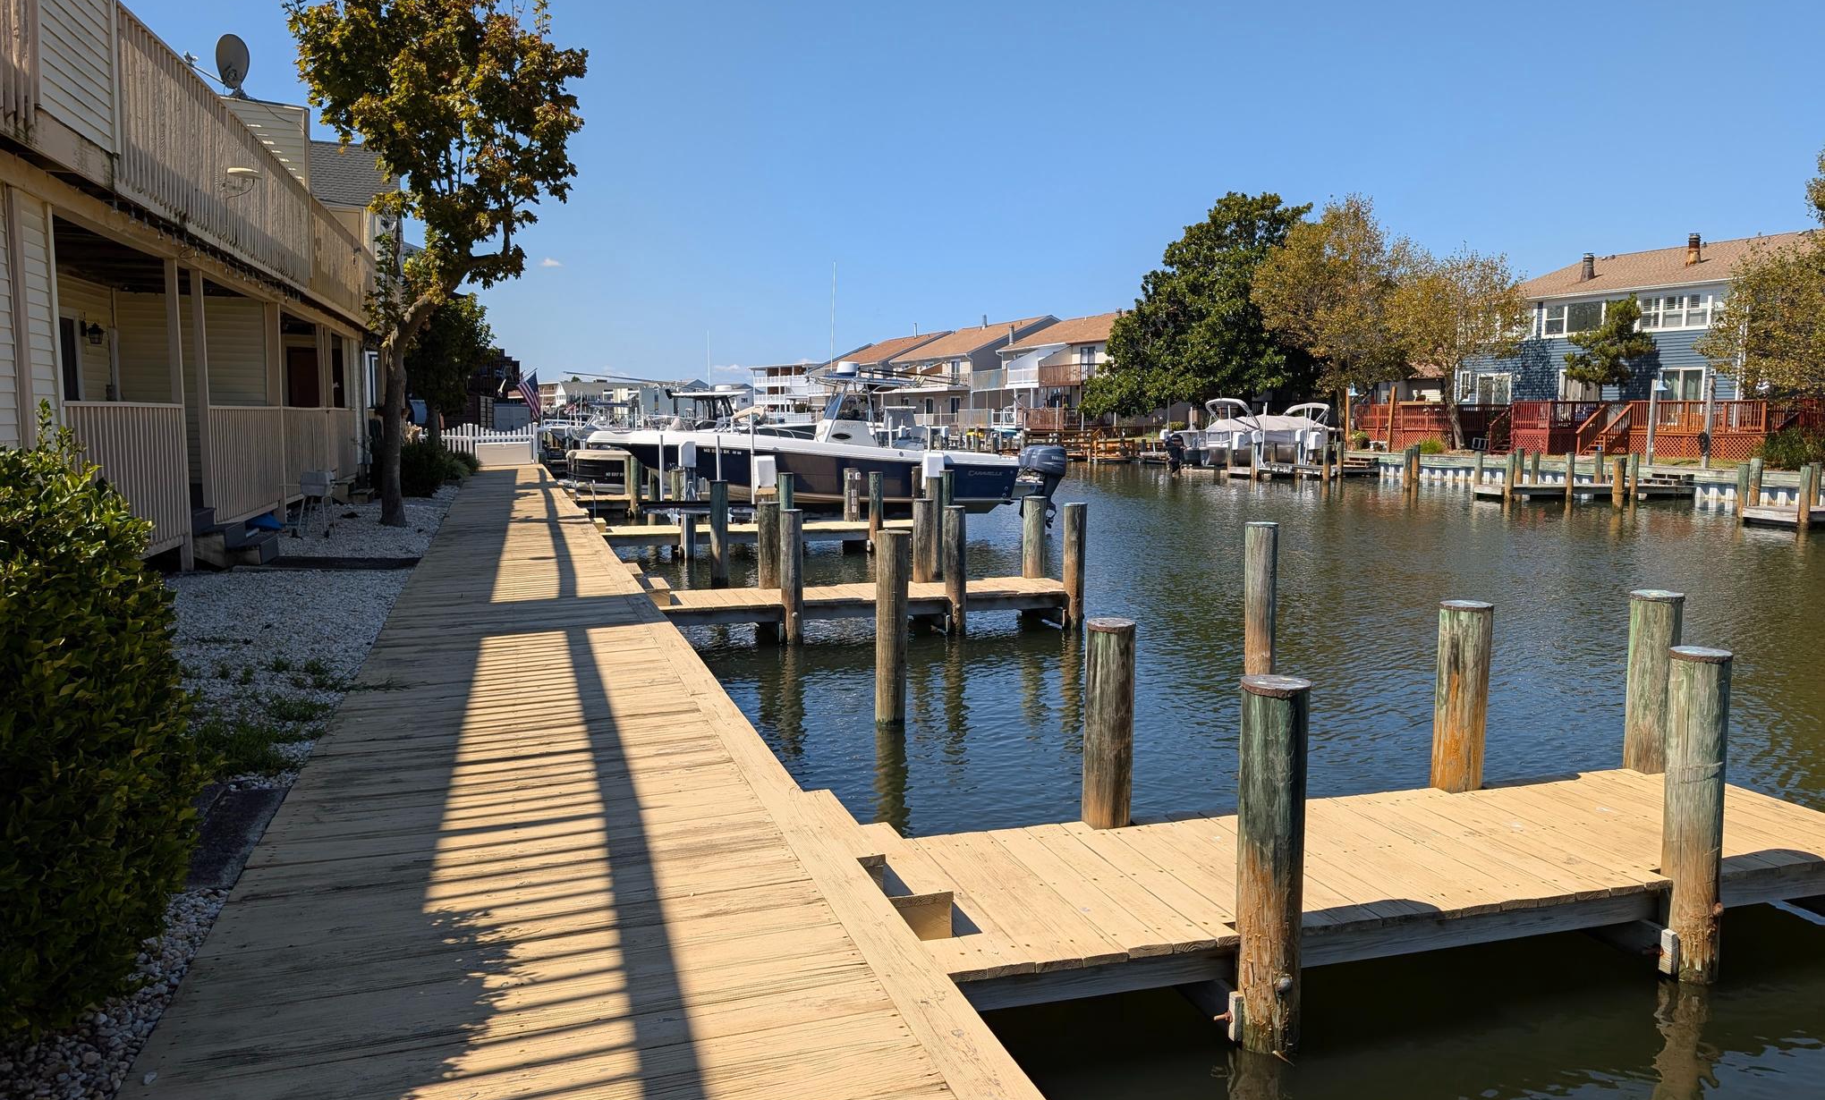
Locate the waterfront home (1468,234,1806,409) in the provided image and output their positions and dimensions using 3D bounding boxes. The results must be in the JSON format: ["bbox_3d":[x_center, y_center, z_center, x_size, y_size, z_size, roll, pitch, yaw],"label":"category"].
[{"bbox_3d":[29.916,-7.989,47.214,10.500,8.200,13.000,-2,7,-18],"label":"waterfront home"}]

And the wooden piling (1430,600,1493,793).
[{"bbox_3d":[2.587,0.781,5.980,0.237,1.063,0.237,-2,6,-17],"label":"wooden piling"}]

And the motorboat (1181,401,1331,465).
[{"bbox_3d":[12.229,-4.169,45.004,5.220,2.354,2.354,-2,6,-17],"label":"motorboat"}]

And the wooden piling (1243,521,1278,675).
[{"bbox_3d":[2.413,0.401,8.728,0.200,1.179,0.200,-2,7,-18],"label":"wooden piling"}]

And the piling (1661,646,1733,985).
[{"bbox_3d":[3.429,1.132,5.478,0.250,1.450,0.250,-2,7,-18],"label":"piling"}]

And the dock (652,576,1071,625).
[{"bbox_3d":[-0.459,0.483,11.328,3.850,0.220,0.950,-2,7,-18],"label":"dock"}]

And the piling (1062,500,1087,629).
[{"bbox_3d":[1.462,0.141,11.384,0.200,1.117,0.200,0,6,0],"label":"piling"}]

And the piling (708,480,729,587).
[{"bbox_3d":[-2.417,-0.196,15.788,0.232,1.299,0.232,-2,6,-17],"label":"piling"}]

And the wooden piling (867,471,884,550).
[{"bbox_3d":[-0.506,-0.523,17.564,0.200,1.088,0.200,-2,7,-18],"label":"wooden piling"}]

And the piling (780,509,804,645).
[{"bbox_3d":[-1.123,0.251,11.819,0.207,1.242,0.207,-2,6,-17],"label":"piling"}]

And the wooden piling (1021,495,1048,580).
[{"bbox_3d":[1.444,0.068,14.984,0.260,1.400,0.260,-2,7,-18],"label":"wooden piling"}]

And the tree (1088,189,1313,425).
[{"bbox_3d":[14.489,-11.316,61.118,10.000,11.660,11.000,-2,7,-18],"label":"tree"}]

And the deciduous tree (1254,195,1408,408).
[{"bbox_3d":[16.915,-9.134,50.367,5.600,9.460,6.000,-2,7,-18],"label":"deciduous tree"}]

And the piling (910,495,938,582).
[{"bbox_3d":[0.109,0.074,12.022,0.200,1.110,0.200,-2,7,-18],"label":"piling"}]

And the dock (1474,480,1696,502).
[{"bbox_3d":[17.144,-1.479,32.251,5.800,0.400,1.250,-2,7,-18],"label":"dock"}]

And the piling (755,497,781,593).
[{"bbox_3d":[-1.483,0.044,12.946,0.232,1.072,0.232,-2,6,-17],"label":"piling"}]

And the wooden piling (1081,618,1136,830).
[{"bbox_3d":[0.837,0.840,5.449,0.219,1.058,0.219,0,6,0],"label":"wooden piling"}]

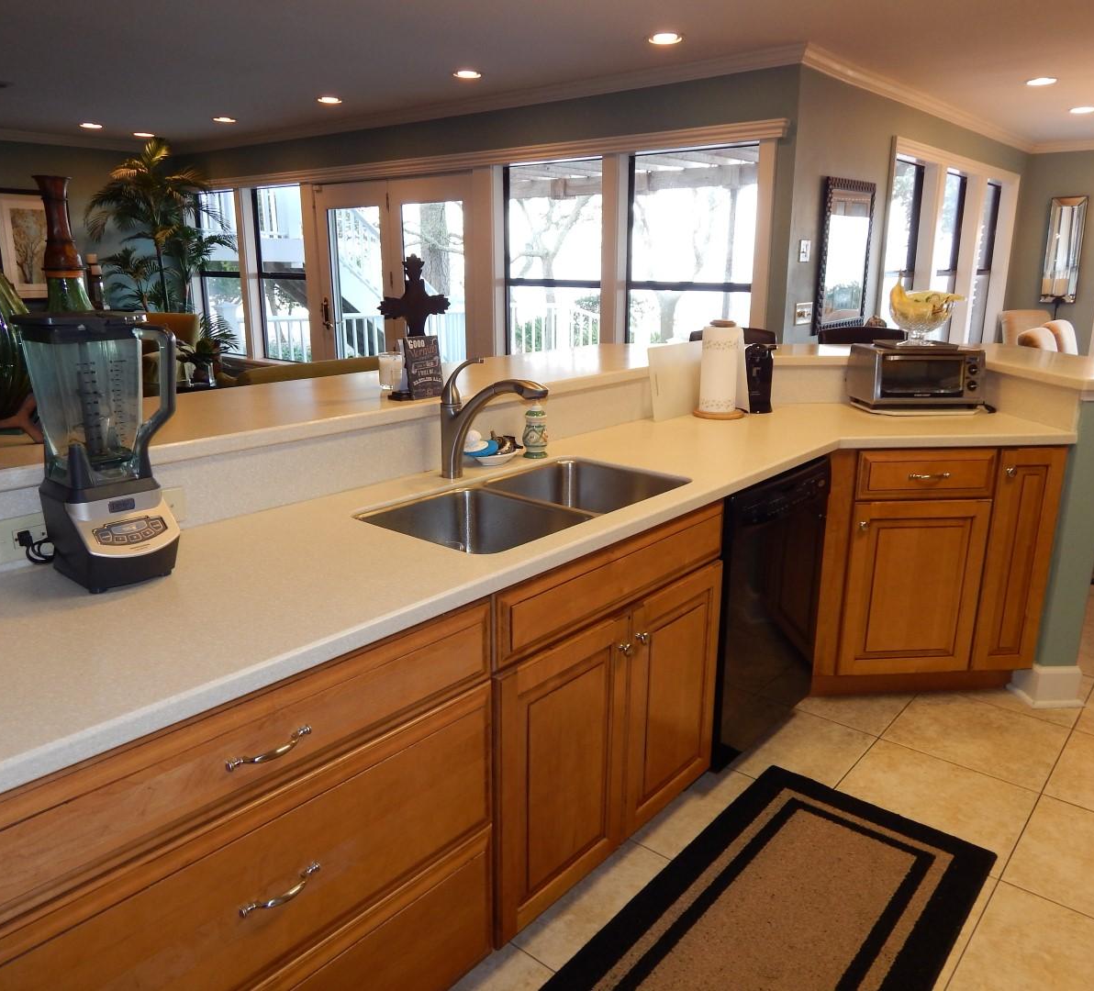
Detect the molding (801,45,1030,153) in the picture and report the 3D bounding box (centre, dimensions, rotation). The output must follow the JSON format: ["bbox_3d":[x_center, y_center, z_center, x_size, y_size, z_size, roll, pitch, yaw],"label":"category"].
[{"bbox_3d":[2.827,-2.642,6.124,0.085,0.082,4.930,12,19,38],"label":"molding"}]

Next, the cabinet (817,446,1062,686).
[{"bbox_3d":[1.210,0.203,3.055,0.745,0.865,0.580,-1,15,-5],"label":"cabinet"}]

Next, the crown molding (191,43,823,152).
[{"bbox_3d":[-1.088,-2.672,6.206,6.200,0.087,0.085,12,19,38],"label":"crown molding"}]

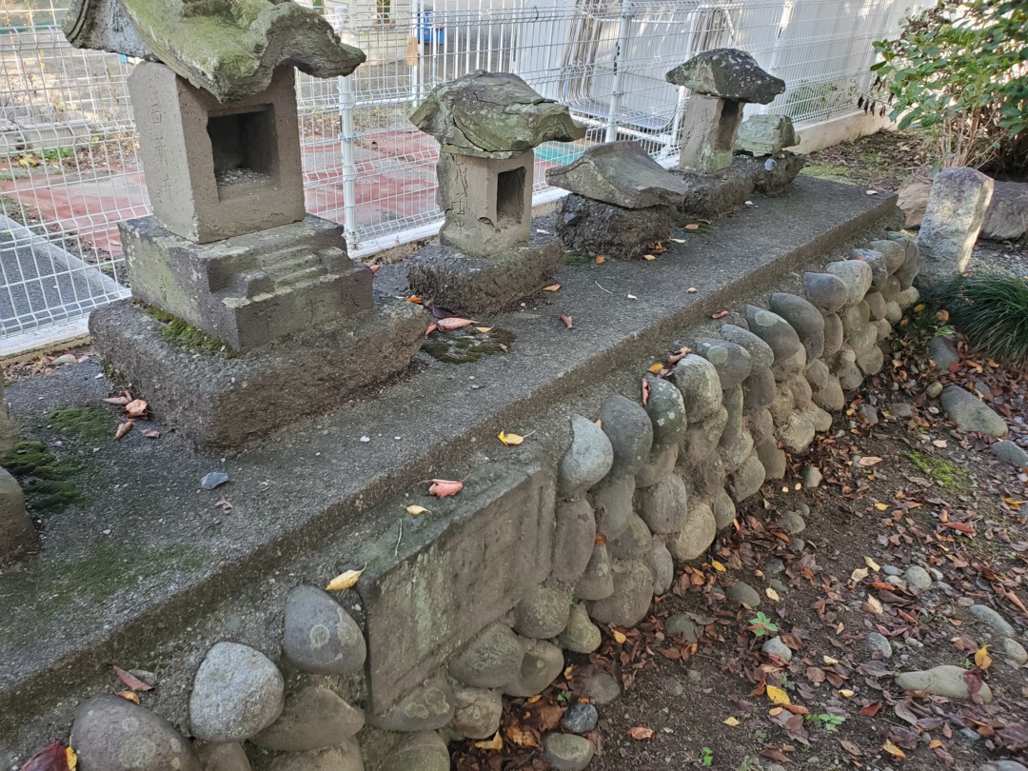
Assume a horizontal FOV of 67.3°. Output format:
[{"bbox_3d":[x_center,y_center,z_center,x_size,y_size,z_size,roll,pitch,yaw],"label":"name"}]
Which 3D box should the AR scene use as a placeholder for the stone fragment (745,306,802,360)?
[{"bbox_3d":[1.264,-0.253,3.763,0.255,0.265,0.235,28,39,33],"label":"stone fragment"}]

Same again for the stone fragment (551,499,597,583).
[{"bbox_3d":[0.223,0.583,2.891,0.176,0.363,0.196,28,39,33],"label":"stone fragment"}]

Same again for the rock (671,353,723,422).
[{"bbox_3d":[0.830,0.013,3.523,0.240,0.300,0.220,30,40,34],"label":"rock"}]

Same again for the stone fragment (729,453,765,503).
[{"bbox_3d":[1.145,0.455,3.783,0.176,0.265,0.186,28,39,33],"label":"stone fragment"}]

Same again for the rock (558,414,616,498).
[{"bbox_3d":[0.241,0.238,2.564,0.186,0.300,0.186,27,37,33],"label":"rock"}]

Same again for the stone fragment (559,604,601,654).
[{"bbox_3d":[0.256,0.943,2.995,0.175,0.195,0.165,30,40,34],"label":"stone fragment"}]

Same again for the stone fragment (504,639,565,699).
[{"bbox_3d":[0.067,1.077,2.938,0.220,0.180,0.220,30,40,33],"label":"stone fragment"}]

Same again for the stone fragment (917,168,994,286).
[{"bbox_3d":[3.130,-1.115,5.500,0.300,0.790,0.250,21,33,37],"label":"stone fragment"}]

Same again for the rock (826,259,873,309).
[{"bbox_3d":[1.898,-0.581,4.381,0.245,0.265,0.255,28,39,33],"label":"rock"}]

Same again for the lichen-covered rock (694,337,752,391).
[{"bbox_3d":[0.990,-0.102,3.667,0.290,0.240,0.210,30,40,34],"label":"lichen-covered rock"}]

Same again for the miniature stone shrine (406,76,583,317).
[{"bbox_3d":[-0.116,-0.936,3.502,0.550,0.860,0.780,27,38,30],"label":"miniature stone shrine"}]

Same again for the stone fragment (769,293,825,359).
[{"bbox_3d":[1.445,-0.299,3.940,0.255,0.314,0.235,28,39,33],"label":"stone fragment"}]

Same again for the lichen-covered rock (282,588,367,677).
[{"bbox_3d":[-0.455,0.588,1.855,0.189,0.227,0.199,27,37,33],"label":"lichen-covered rock"}]

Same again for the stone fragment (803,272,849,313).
[{"bbox_3d":[1.705,-0.511,4.209,0.250,0.190,0.170,30,40,33],"label":"stone fragment"}]

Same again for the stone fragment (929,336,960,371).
[{"bbox_3d":[2.863,-0.212,5.132,0.190,0.160,0.260,-5,34,-16],"label":"stone fragment"}]

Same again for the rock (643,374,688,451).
[{"bbox_3d":[0.615,0.110,3.126,0.196,0.323,0.206,28,39,33],"label":"rock"}]

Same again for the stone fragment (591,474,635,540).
[{"bbox_3d":[0.375,0.462,2.940,0.176,0.284,0.196,28,39,33],"label":"stone fragment"}]

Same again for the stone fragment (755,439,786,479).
[{"bbox_3d":[0.874,0.251,2.624,0.098,0.160,0.085,28,38,34],"label":"stone fragment"}]

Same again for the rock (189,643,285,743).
[{"bbox_3d":[-0.712,0.792,1.997,0.210,0.260,0.232,28,38,33],"label":"rock"}]

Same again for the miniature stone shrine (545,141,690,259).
[{"bbox_3d":[0.537,-1.026,4.097,0.591,0.453,0.532,30,40,35],"label":"miniature stone shrine"}]

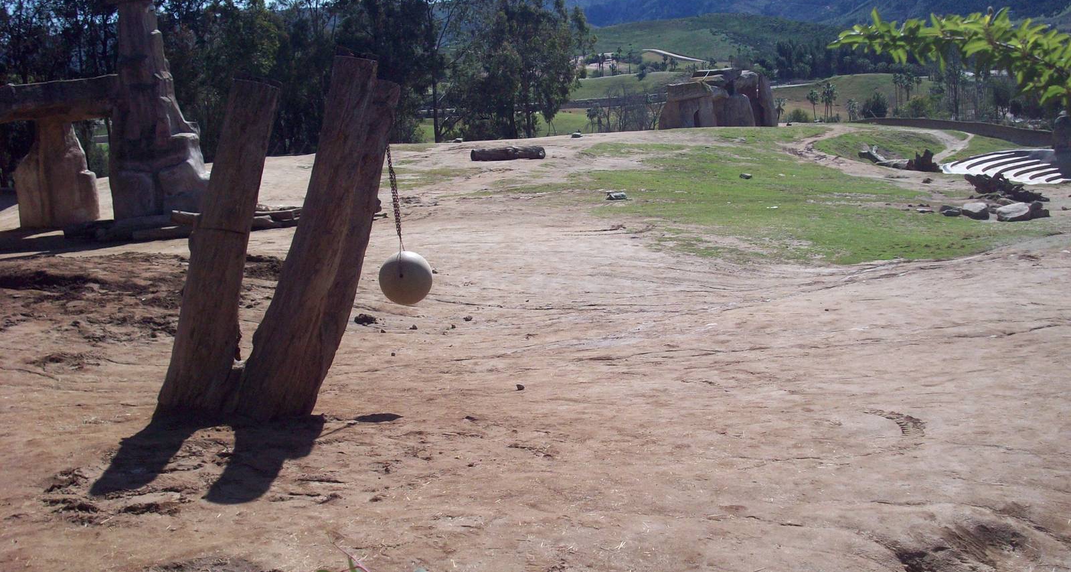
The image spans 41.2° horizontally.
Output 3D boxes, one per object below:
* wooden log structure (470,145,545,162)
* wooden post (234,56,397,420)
[{"bbox_3d":[-0.931,-4.459,48.000,2.520,0.460,0.460,-2,8,0],"label":"wooden log structure"},{"bbox_3d":[-2.080,-0.441,13.900,0.900,3.620,0.780,13,1,0],"label":"wooden post"}]

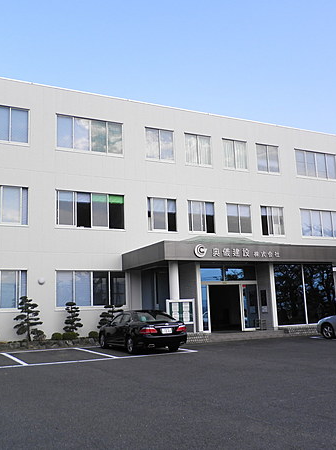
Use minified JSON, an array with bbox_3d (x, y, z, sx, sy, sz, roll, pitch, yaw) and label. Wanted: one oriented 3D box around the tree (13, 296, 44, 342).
[{"bbox_3d":[-6.165,4.139,20.646,1.291,1.949,1.098,3,-11,-26],"label":"tree"}]

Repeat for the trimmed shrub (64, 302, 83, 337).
[{"bbox_3d":[-4.364,4.399,21.476,0.891,1.710,0.847,3,-11,-26],"label":"trimmed shrub"}]

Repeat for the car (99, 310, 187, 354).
[{"bbox_3d":[-1.103,3.942,17.583,1.800,1.470,4.870,3,-11,-26],"label":"car"}]

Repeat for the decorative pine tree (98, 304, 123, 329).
[{"bbox_3d":[-2.687,4.584,22.260,1.323,1.631,1.190,3,-11,-26],"label":"decorative pine tree"}]

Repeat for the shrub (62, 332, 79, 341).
[{"bbox_3d":[-4.416,4.982,21.054,0.674,0.373,0.641,3,-11,-26],"label":"shrub"}]

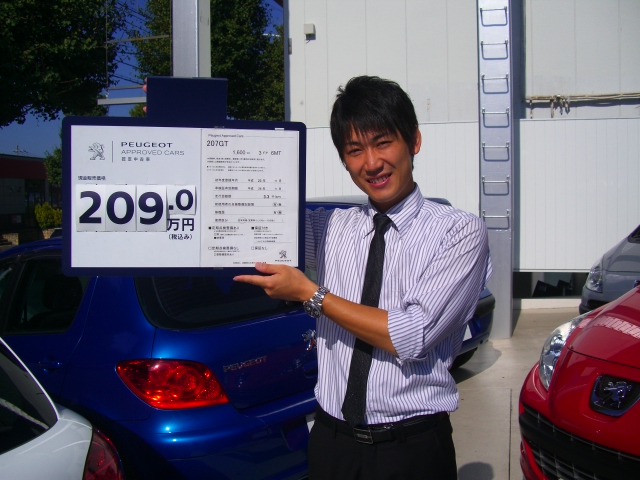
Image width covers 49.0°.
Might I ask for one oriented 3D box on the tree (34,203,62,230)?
[{"bbox_3d":[-10.587,-0.920,27.500,1.150,1.100,1.100,-2,4,-21],"label":"tree"}]

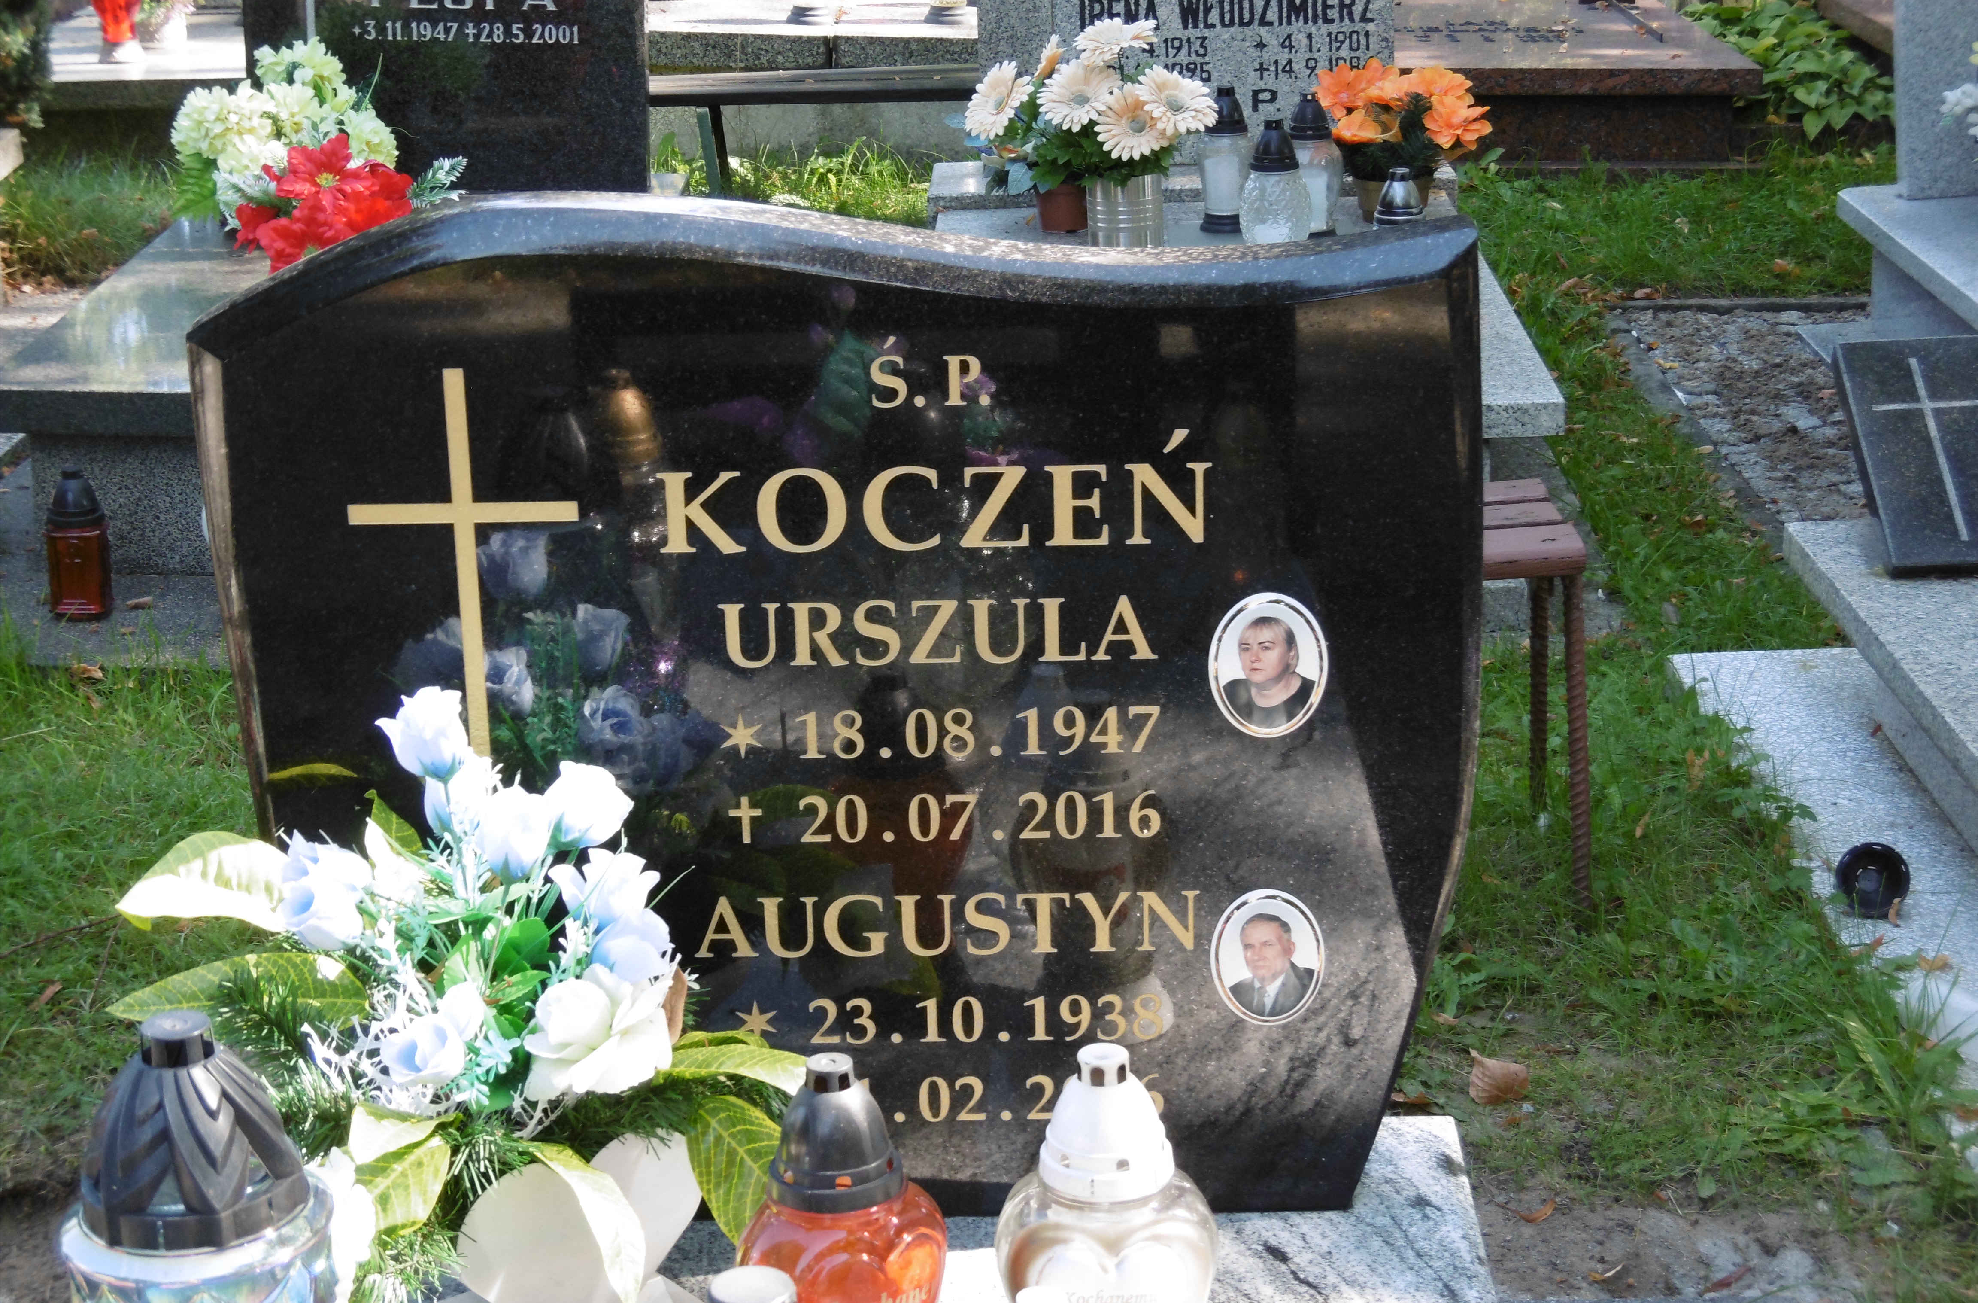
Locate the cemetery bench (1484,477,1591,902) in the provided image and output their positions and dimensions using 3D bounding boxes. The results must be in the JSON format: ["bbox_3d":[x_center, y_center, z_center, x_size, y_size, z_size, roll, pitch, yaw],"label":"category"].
[{"bbox_3d":[0.177,0.045,4.808,1.050,0.430,0.400,0,17,1],"label":"cemetery bench"}]

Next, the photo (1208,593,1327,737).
[{"bbox_3d":[0.189,0.011,2.614,0.081,0.102,0.009,-1,17,0],"label":"photo"}]

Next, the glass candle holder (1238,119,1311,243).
[{"bbox_3d":[0.435,-0.726,5.955,0.112,0.200,0.112,-1,17,0],"label":"glass candle holder"}]

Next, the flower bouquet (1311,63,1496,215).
[{"bbox_3d":[0.656,-0.817,6.119,0.275,0.262,0.230,-1,17,0],"label":"flower bouquet"}]

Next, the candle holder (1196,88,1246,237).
[{"bbox_3d":[0.405,-0.854,6.748,0.087,0.243,0.087,0,17,1],"label":"candle holder"}]

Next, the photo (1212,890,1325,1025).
[{"bbox_3d":[0.212,0.233,2.955,0.088,0.116,0.010,0,21,1],"label":"photo"}]

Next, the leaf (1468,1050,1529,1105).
[{"bbox_3d":[0.473,0.391,3.616,0.055,0.040,0.045,-1,17,0],"label":"leaf"}]

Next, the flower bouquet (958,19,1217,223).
[{"bbox_3d":[0.161,-0.798,5.935,0.375,0.355,0.300,-1,17,0],"label":"flower bouquet"}]

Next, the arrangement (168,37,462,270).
[{"bbox_3d":[-1.207,-0.900,6.896,0.460,0.358,0.360,0,17,1],"label":"arrangement"}]

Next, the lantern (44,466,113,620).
[{"bbox_3d":[-1.352,-0.166,5.747,0.080,0.215,0.080,0,17,1],"label":"lantern"}]

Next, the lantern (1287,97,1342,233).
[{"bbox_3d":[0.498,-0.765,6.031,0.104,0.228,0.104,-1,17,0],"label":"lantern"}]

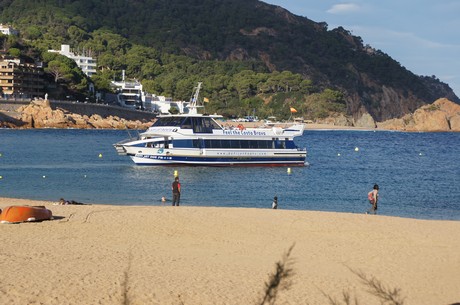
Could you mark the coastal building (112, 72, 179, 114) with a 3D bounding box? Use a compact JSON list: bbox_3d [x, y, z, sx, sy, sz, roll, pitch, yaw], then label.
[{"bbox_3d":[-38.186,-27.439,525.000,29.000,18.000,18.000,0,2,-18],"label":"coastal building"}]

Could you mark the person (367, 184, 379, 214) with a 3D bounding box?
[{"bbox_3d":[8.006,2.641,64.500,0.570,1.660,0.460,0,2,-24],"label":"person"}]

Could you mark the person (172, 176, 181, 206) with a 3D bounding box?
[{"bbox_3d":[-3.146,2.323,67.500,0.480,1.740,0.340,1,2,14],"label":"person"}]

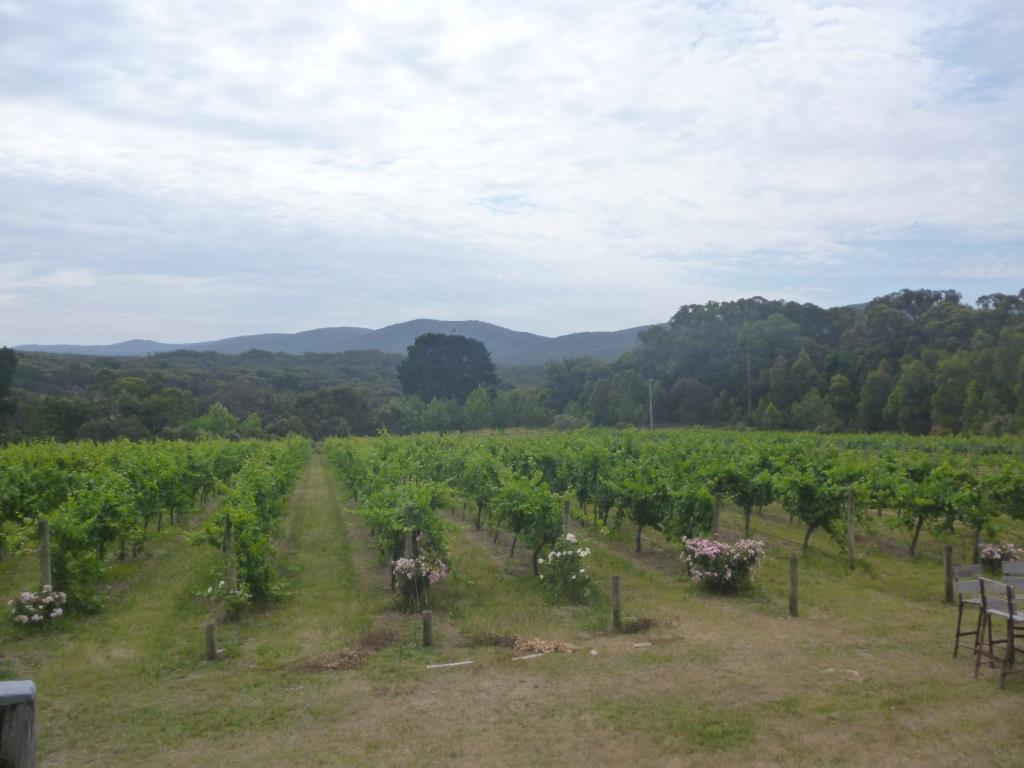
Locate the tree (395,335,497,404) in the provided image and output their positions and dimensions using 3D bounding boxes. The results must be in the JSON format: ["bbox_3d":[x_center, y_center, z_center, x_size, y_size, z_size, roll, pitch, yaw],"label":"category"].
[{"bbox_3d":[-14.406,-0.558,185.000,22.500,21.500,21.000,-1,0,-13],"label":"tree"}]

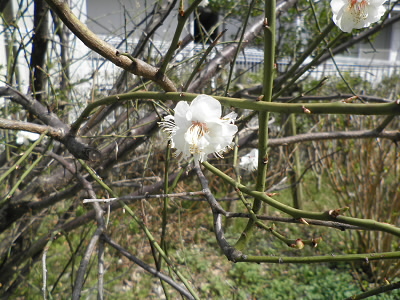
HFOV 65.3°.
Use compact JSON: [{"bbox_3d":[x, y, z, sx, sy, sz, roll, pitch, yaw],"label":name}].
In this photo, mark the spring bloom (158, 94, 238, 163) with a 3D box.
[{"bbox_3d":[-0.001,-0.012,0.175,0.042,0.034,0.031,0,18,2],"label":"spring bloom"}]

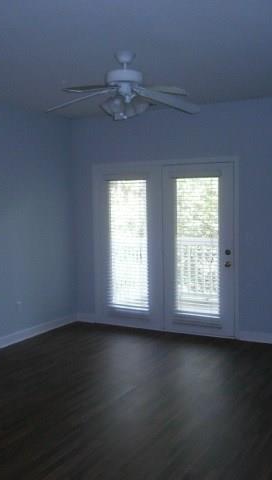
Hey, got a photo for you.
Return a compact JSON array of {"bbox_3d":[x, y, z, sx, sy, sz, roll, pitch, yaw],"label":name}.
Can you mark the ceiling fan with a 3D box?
[{"bbox_3d":[-0.088,-1.173,3.660,1.260,0.500,1.240,-1,5,0],"label":"ceiling fan"}]

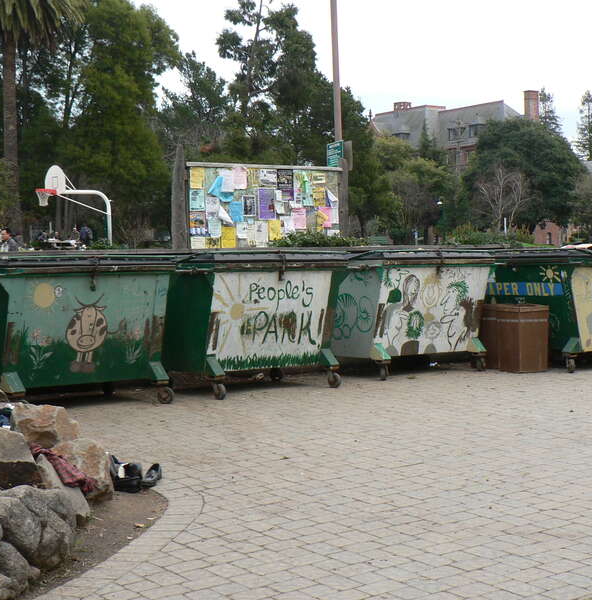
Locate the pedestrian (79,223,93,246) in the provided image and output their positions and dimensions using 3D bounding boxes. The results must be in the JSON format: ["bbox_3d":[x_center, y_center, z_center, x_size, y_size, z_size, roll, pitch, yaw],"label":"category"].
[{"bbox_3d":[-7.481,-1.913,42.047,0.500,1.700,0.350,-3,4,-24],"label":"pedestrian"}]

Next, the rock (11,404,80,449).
[{"bbox_3d":[-1.998,1.017,9.400,0.540,0.350,0.460,-1,3,0],"label":"rock"}]

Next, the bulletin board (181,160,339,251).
[{"bbox_3d":[-0.390,-1.209,16.300,2.600,1.300,0.120,-3,4,-36],"label":"bulletin board"}]

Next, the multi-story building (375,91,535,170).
[{"bbox_3d":[18.855,-16.205,142.000,12.000,17.000,27.000,-3,4,-28],"label":"multi-story building"}]

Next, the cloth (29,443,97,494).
[{"bbox_3d":[-1.541,1.112,7.780,0.420,0.300,0.330,-2,3,-17],"label":"cloth"}]

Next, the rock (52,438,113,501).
[{"bbox_3d":[-1.441,1.140,7.880,0.380,0.360,0.380,-1,3,0],"label":"rock"}]

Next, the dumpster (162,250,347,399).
[{"bbox_3d":[-0.518,0.208,12.700,1.680,1.480,1.280,-4,4,-36],"label":"dumpster"}]

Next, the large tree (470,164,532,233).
[{"bbox_3d":[11.333,-5.432,65.000,3.200,4.400,3.200,-1,3,0],"label":"large tree"}]

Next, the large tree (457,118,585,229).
[{"bbox_3d":[16.912,-8.624,88.000,9.300,10.000,9.300,-1,3,0],"label":"large tree"}]

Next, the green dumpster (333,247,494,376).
[{"bbox_3d":[1.331,0.112,14.234,1.736,1.480,1.280,-3,4,-35],"label":"green dumpster"}]

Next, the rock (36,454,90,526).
[{"bbox_3d":[-1.450,1.182,7.350,0.370,0.390,0.420,-1,3,0],"label":"rock"}]

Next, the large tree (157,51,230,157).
[{"bbox_3d":[-6.523,-9.641,75.000,5.500,13.000,5.500,-1,3,0],"label":"large tree"}]

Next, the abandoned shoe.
[{"bbox_3d":[-0.993,1.206,8.100,0.100,0.120,0.250,0,3,16],"label":"abandoned shoe"}]

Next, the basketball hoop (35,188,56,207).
[{"bbox_3d":[-7.439,-3.044,35.000,0.600,0.460,0.480,-3,4,-25],"label":"basketball hoop"}]

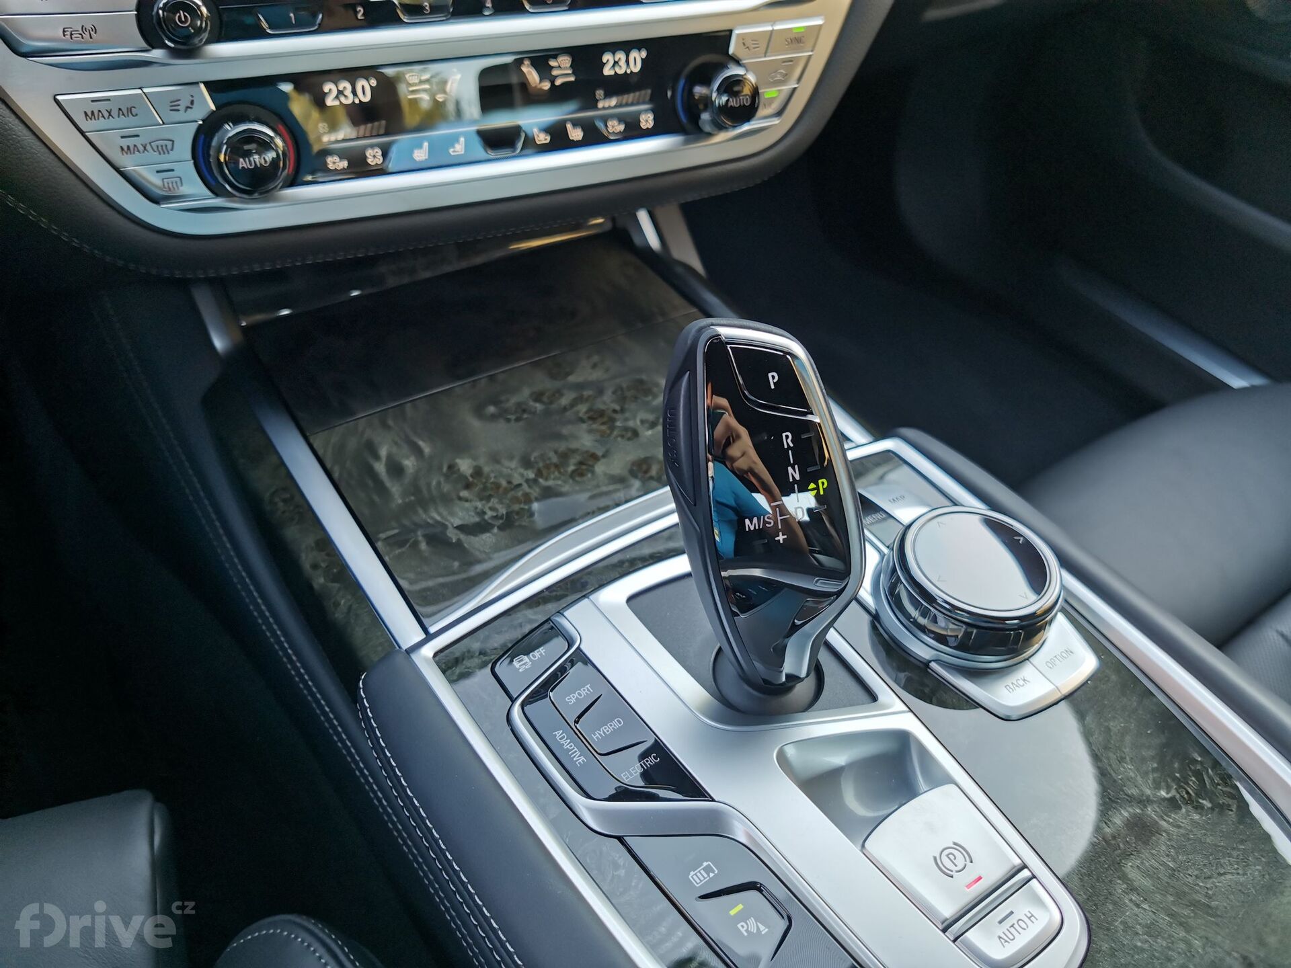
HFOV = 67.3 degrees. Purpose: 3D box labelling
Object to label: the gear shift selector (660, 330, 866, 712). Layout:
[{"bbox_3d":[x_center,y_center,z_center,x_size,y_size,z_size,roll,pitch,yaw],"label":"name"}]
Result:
[{"bbox_3d":[0.035,0.013,0.278,0.054,0.110,0.045,-21,33,-25],"label":"gear shift selector"}]

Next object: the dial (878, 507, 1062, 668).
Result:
[{"bbox_3d":[0.106,0.032,0.317,0.054,0.021,0.054,1,40,-1],"label":"dial"}]

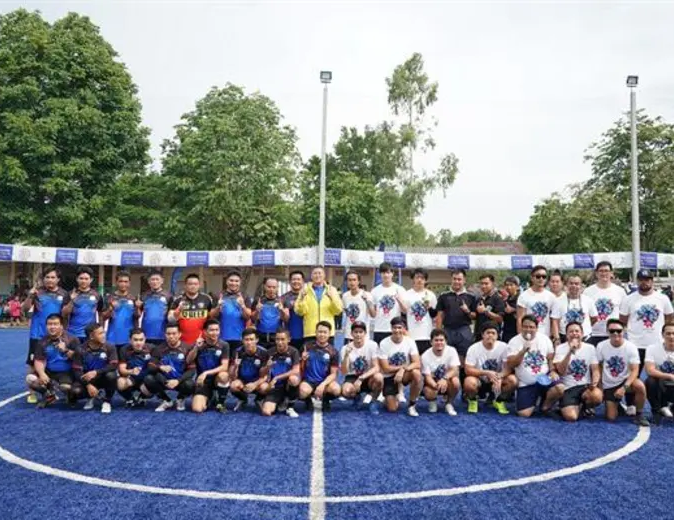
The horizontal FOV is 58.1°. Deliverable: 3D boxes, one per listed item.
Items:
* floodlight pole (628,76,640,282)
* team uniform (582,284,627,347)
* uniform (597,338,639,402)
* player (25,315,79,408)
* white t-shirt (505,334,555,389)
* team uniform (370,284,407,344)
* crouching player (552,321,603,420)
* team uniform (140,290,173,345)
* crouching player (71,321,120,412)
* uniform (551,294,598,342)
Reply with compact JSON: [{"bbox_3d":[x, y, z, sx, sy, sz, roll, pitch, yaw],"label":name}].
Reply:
[{"bbox_3d":[9.410,-1.799,19.130,0.360,8.091,0.350,-1,-2,14],"label":"floodlight pole"},{"bbox_3d":[3.285,0.682,7.450,0.500,0.811,0.310,0,-2,19],"label":"team uniform"},{"bbox_3d":[3.218,1.256,6.959,0.500,0.710,0.400,0,-2,8],"label":"uniform"},{"bbox_3d":[-3.604,1.231,7.623,0.609,1.114,0.700,1,-2,-6],"label":"player"},{"bbox_3d":[2.271,1.183,7.120,0.550,0.663,0.360,0,-2,12],"label":"white t-shirt"},{"bbox_3d":[0.675,0.714,7.950,0.460,0.840,0.290,0,-2,5],"label":"team uniform"},{"bbox_3d":[2.826,1.262,7.070,0.557,1.087,0.680,0,-2,10],"label":"crouching player"},{"bbox_3d":[-2.284,0.710,7.720,0.430,0.655,0.280,1,-2,-13],"label":"team uniform"},{"bbox_3d":[-2.993,1.281,7.422,0.585,1.005,0.660,1,-2,-15],"label":"crouching player"},{"bbox_3d":[3.027,0.755,7.700,0.540,0.650,0.300,0,-2,18],"label":"uniform"}]

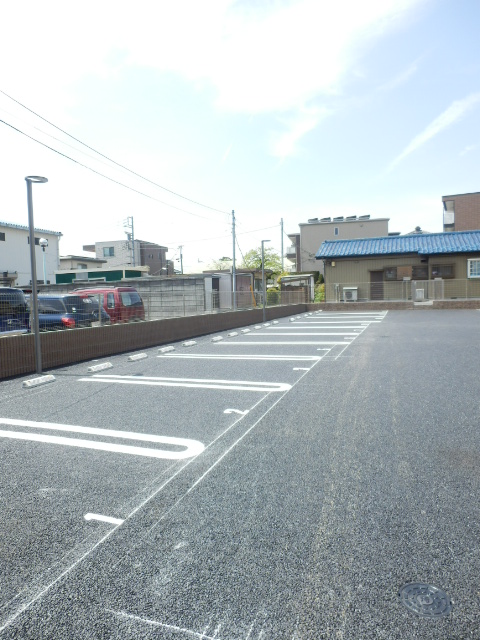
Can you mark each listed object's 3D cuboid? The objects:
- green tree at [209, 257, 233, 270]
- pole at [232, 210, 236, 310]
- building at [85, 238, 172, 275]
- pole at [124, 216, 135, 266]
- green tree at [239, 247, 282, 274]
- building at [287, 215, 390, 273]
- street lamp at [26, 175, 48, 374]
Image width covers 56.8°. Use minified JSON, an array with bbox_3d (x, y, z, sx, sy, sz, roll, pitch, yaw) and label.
[{"bbox_3d":[-2.367,-4.944,55.184,3.300,5.870,3.300,0,4,18],"label":"green tree"},{"bbox_3d":[-0.278,-2.840,22.163,0.160,5.190,0.160,-1,4,0],"label":"pole"},{"bbox_3d":[-17.310,-7.161,68.703,9.600,9.100,9.800,0,4,18],"label":"building"},{"bbox_3d":[-14.073,-7.631,57.357,1.200,11.350,0.700,0,4,18],"label":"pole"},{"bbox_3d":[1.706,-3.424,36.160,3.800,5.090,3.800,0,4,18],"label":"green tree"},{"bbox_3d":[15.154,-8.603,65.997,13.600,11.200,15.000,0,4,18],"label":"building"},{"bbox_3d":[-3.565,-0.791,8.033,0.480,3.550,0.420,0,4,18],"label":"street lamp"}]

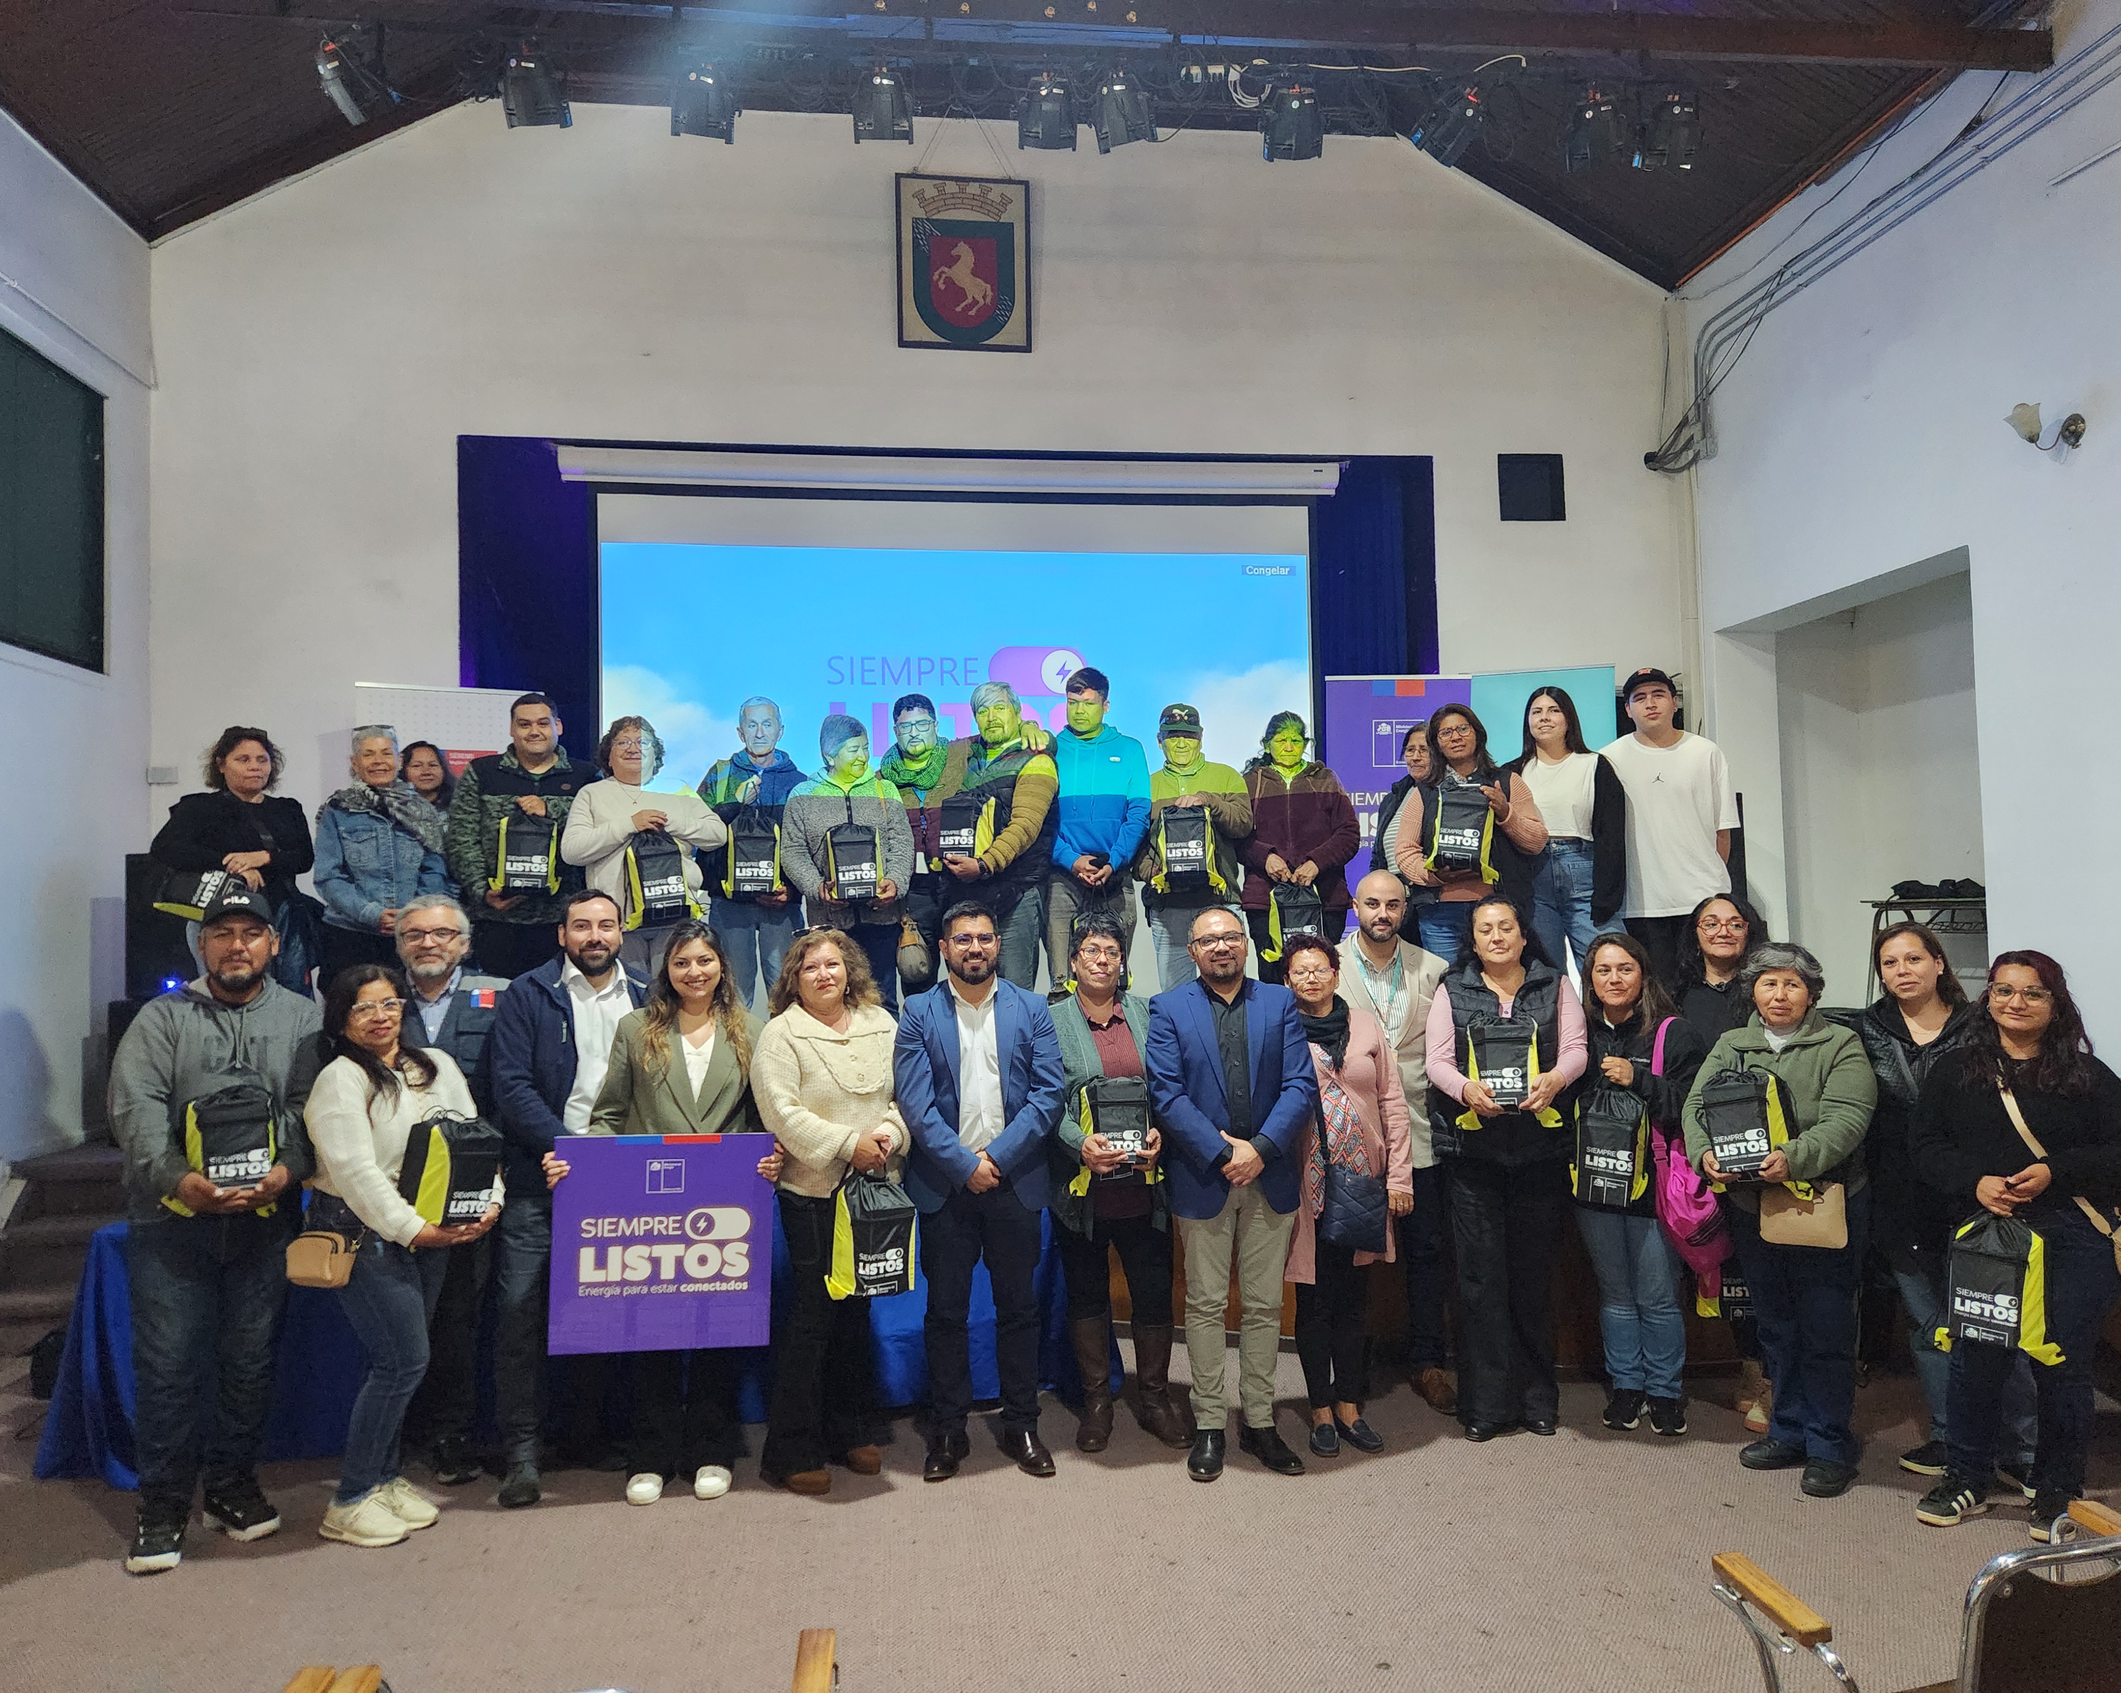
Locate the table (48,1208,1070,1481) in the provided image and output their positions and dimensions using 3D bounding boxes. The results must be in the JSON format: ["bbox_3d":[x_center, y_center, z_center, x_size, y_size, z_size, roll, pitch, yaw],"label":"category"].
[{"bbox_3d":[-1.544,1.546,5.136,3.200,0.740,0.750,-1,-3,-9],"label":"table"}]

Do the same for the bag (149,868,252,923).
[{"bbox_3d":[-3.175,0.179,5.550,0.300,0.200,0.120,13,-27,4],"label":"bag"}]

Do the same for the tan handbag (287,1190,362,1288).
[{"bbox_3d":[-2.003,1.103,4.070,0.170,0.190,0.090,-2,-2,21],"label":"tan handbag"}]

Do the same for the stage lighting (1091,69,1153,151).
[{"bbox_3d":[0.237,-2.789,5.681,0.230,0.280,0.240,-2,35,11],"label":"stage lighting"}]

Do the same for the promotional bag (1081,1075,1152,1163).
[{"bbox_3d":[0.174,0.856,4.620,0.220,0.310,0.140,-1,-3,-9],"label":"promotional bag"}]

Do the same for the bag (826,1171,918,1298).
[{"bbox_3d":[-0.533,1.094,4.220,0.220,0.340,0.130,0,-2,-36],"label":"bag"}]

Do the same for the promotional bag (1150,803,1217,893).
[{"bbox_3d":[0.486,0.011,5.950,0.230,0.350,0.150,-1,-7,8],"label":"promotional bag"}]

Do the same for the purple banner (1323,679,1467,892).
[{"bbox_3d":[1.868,0.068,8.152,0.830,2.000,0.100,-1,-3,-5],"label":"purple banner"}]

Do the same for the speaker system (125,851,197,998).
[{"bbox_3d":[-3.666,0.339,6.330,0.380,0.610,0.370,-1,-2,-12],"label":"speaker system"}]

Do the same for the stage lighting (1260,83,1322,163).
[{"bbox_3d":[0.847,-2.651,5.500,0.240,0.300,0.250,-4,26,-5],"label":"stage lighting"}]

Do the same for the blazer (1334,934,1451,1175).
[{"bbox_3d":[1.085,0.672,4.950,0.500,0.750,0.300,-2,-2,8],"label":"blazer"}]

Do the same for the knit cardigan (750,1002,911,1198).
[{"bbox_3d":[-0.706,0.759,4.530,0.490,0.570,0.330,0,-2,-24],"label":"knit cardigan"}]

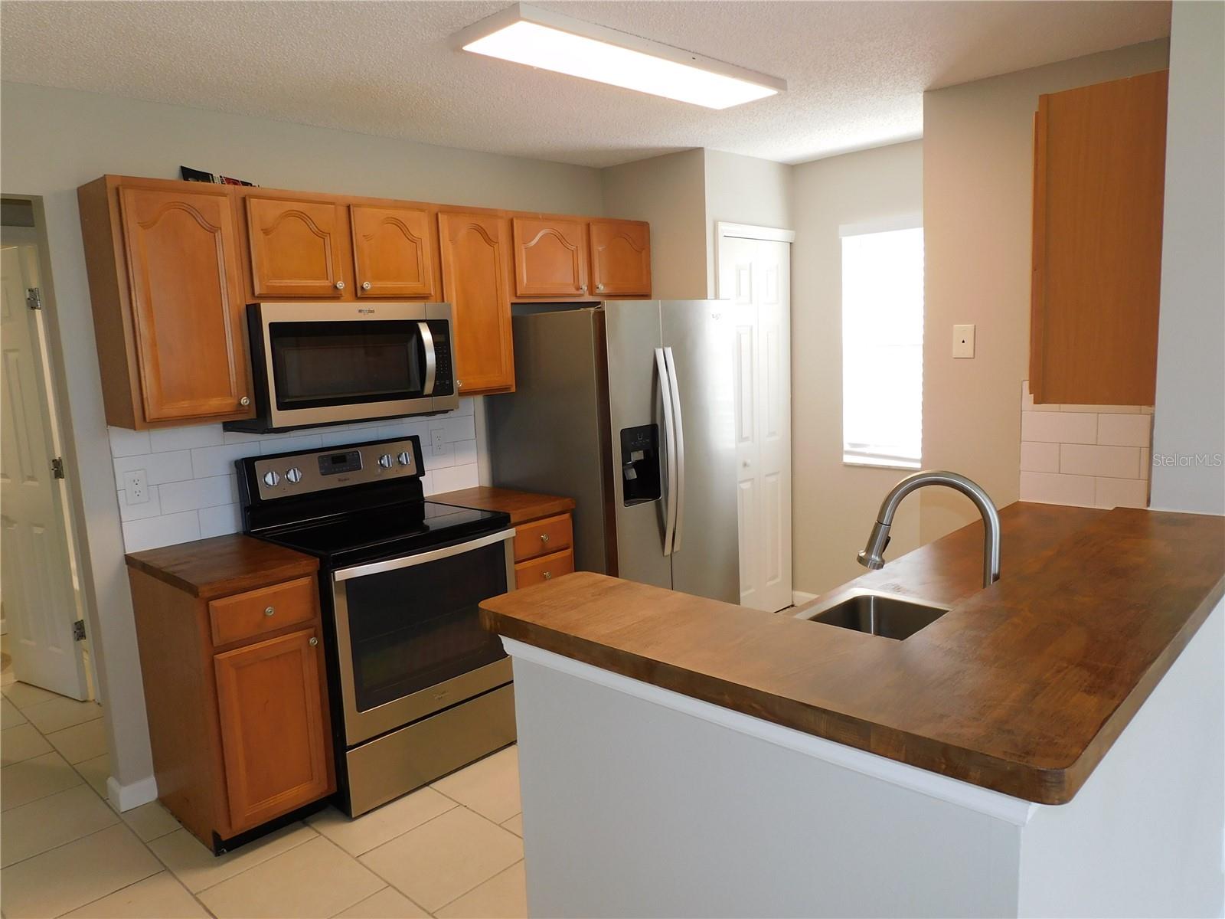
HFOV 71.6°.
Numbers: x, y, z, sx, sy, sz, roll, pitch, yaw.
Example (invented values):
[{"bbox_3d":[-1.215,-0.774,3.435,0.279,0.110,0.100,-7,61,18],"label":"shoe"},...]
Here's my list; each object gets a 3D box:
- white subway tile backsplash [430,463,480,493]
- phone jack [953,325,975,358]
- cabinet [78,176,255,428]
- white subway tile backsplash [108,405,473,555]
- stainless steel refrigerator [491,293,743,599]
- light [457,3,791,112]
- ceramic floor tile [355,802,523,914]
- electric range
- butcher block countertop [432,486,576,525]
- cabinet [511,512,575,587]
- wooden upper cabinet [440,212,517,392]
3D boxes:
[{"bbox_3d":[-0.708,0.087,3.851,0.014,0.111,0.252,6,12,43],"label":"white subway tile backsplash"},{"bbox_3d":[1.323,-0.443,3.198,0.077,0.124,0.010,6,12,43],"label":"phone jack"},{"bbox_3d":[-1.467,-0.507,2.825,0.320,0.768,0.380,6,12,44],"label":"cabinet"},{"bbox_3d":[-1.155,0.008,3.423,0.020,0.443,1.520,6,12,44],"label":"white subway tile backsplash"},{"bbox_3d":[0.024,0.134,4.032,0.830,1.735,0.860,6,12,44],"label":"stainless steel refrigerator"},{"bbox_3d":[0.077,-1.200,2.574,0.292,0.060,1.185,6,12,44],"label":"light"},{"bbox_3d":[-0.521,1.246,2.668,0.403,0.012,0.403,6,12,44],"label":"ceramic floor tile"},{"bbox_3d":[-0.855,0.556,3.219,0.698,1.178,0.752,6,12,43],"label":"electric range"},{"bbox_3d":[-0.516,0.190,3.614,0.632,0.038,0.374,6,12,43],"label":"butcher block countertop"},{"bbox_3d":[-0.508,0.633,3.727,0.625,0.880,0.372,6,12,44],"label":"cabinet"},{"bbox_3d":[-0.637,-0.640,3.597,0.247,0.730,0.346,6,12,43],"label":"wooden upper cabinet"}]

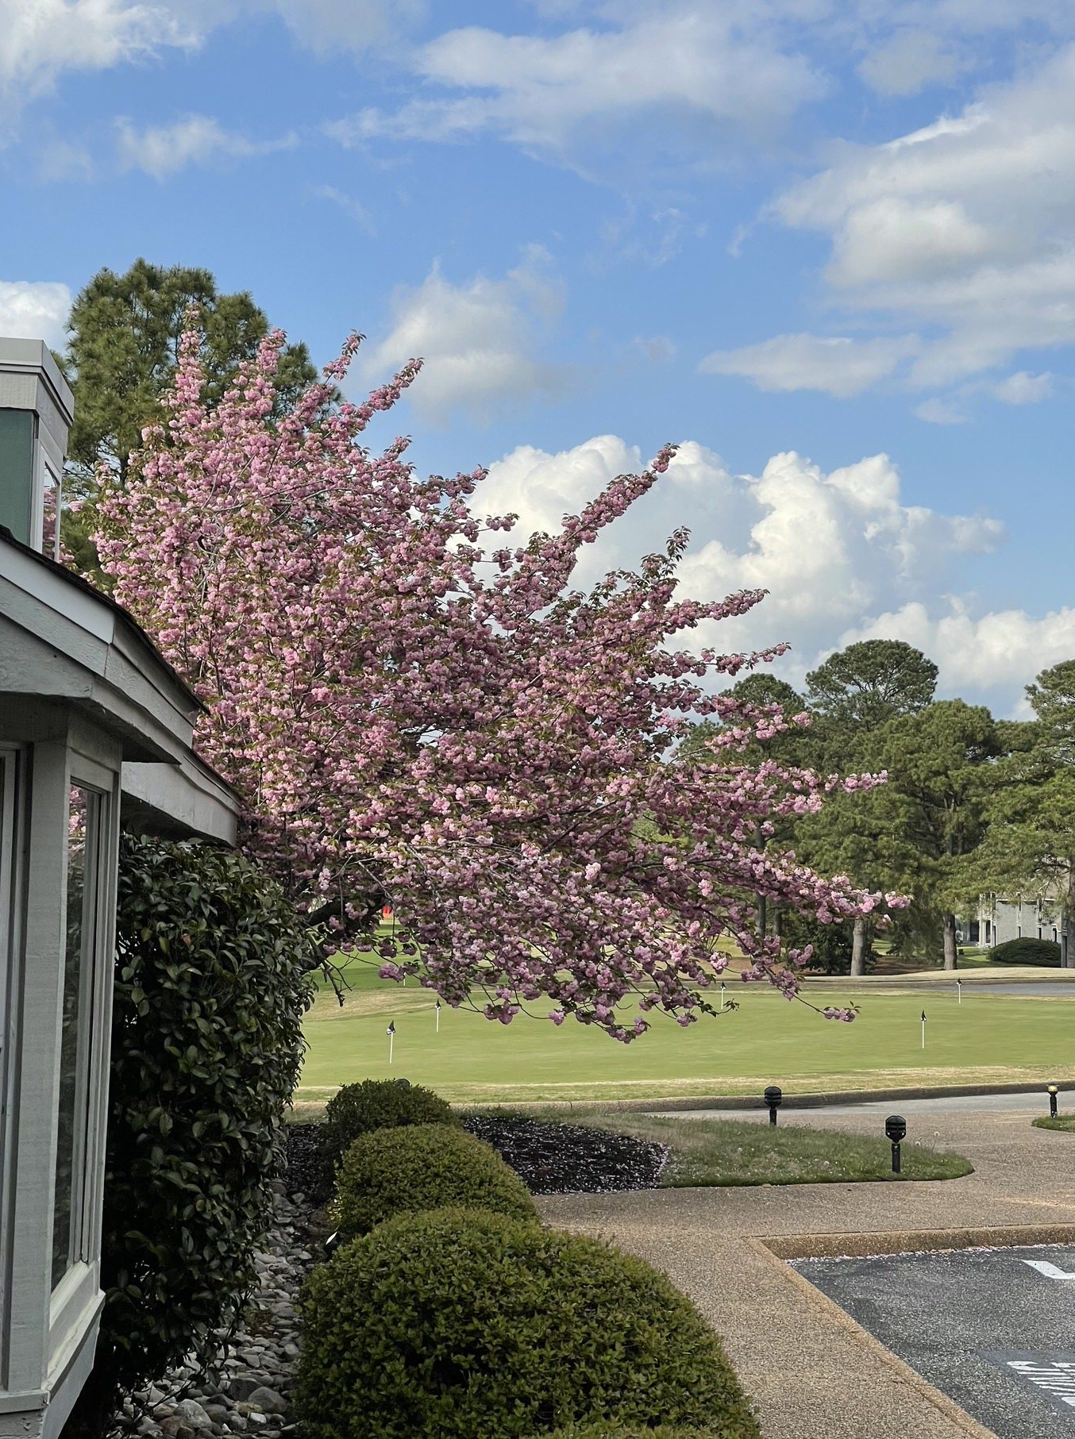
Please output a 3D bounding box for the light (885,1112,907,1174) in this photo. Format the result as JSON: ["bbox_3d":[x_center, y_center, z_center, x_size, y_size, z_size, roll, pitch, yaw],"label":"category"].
[{"bbox_3d":[3.046,3.605,22.600,0.175,0.475,0.175,1,-4,0],"label":"light"}]

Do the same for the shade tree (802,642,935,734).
[{"bbox_3d":[15.503,4.199,125.000,7.200,15.800,7.200,1,-4,0],"label":"shade tree"}]

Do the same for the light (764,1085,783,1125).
[{"bbox_3d":[2.440,4.027,27.500,0.175,0.475,0.175,1,-4,0],"label":"light"}]

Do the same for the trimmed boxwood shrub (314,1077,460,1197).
[{"bbox_3d":[-1.131,3.180,20.200,1.150,0.880,1.150,1,-4,0],"label":"trimmed boxwood shrub"}]

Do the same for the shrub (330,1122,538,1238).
[{"bbox_3d":[-0.673,3.053,17.600,1.360,0.770,1.320,1,-4,0],"label":"shrub"}]

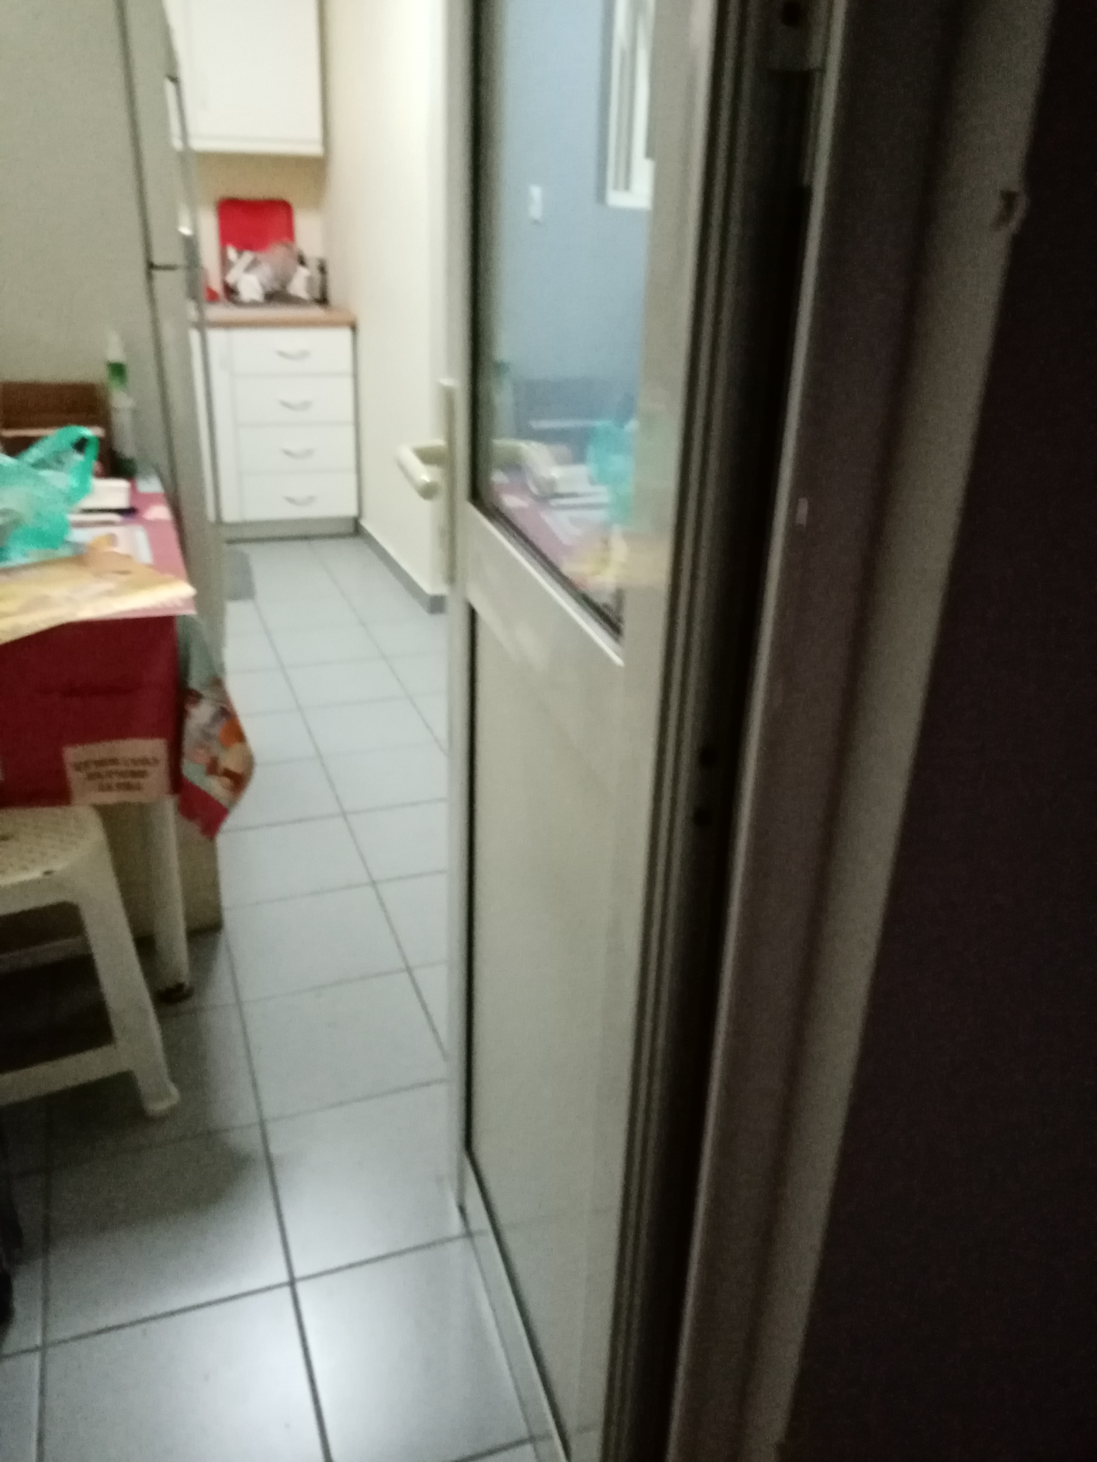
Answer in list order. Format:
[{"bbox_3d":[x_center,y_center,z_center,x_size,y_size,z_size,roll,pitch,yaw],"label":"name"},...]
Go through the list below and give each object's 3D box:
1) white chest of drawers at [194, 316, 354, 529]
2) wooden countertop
[{"bbox_3d":[-1.133,-1.303,4.544,0.572,0.748,0.556,-7,28,-20],"label":"white chest of drawers"},{"bbox_3d":[-1.103,-1.653,4.371,0.581,0.035,0.581,-7,28,-20],"label":"wooden countertop"}]

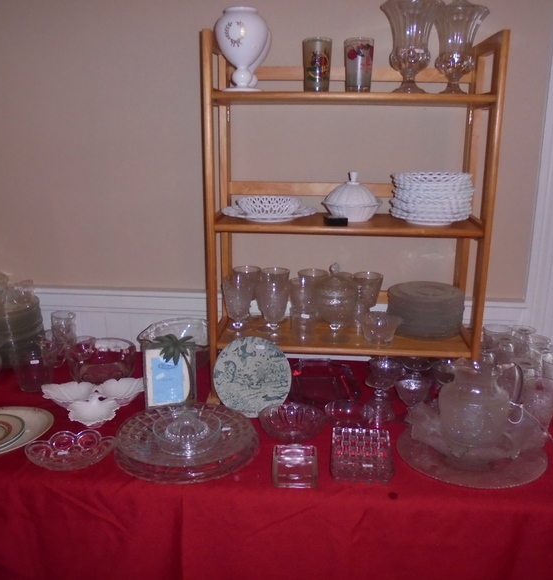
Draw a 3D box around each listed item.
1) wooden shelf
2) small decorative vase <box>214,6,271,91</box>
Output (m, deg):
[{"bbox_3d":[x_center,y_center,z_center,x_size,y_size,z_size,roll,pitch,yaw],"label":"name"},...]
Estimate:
[{"bbox_3d":[0.183,-0.170,1.558,0.700,0.934,0.257,1,15,4],"label":"wooden shelf"},{"bbox_3d":[-0.086,-0.580,1.425,0.136,0.198,0.136,3,15,9],"label":"small decorative vase"}]

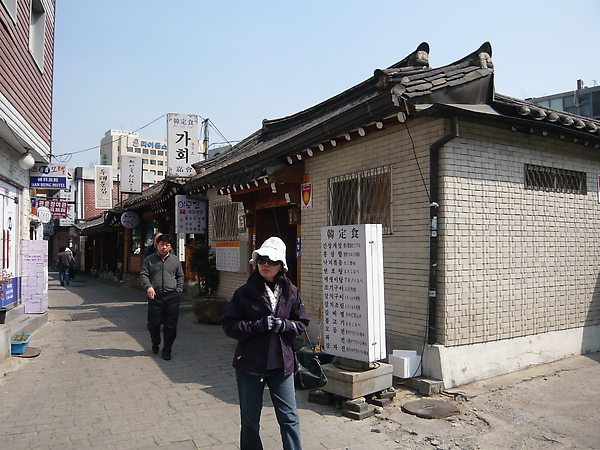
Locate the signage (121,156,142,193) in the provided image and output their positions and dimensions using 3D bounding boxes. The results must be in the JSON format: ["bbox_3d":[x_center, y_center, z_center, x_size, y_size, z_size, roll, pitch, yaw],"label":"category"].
[{"bbox_3d":[-5.757,-1.744,16.600,0.690,1.230,0.220,1,-3,-10],"label":"signage"}]

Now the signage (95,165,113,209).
[{"bbox_3d":[-7.524,-1.460,18.600,0.640,1.640,0.180,1,-3,-14],"label":"signage"}]

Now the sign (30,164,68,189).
[{"bbox_3d":[-5.475,-1.047,10.600,0.710,0.486,0.160,1,-3,-18],"label":"sign"}]

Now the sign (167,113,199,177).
[{"bbox_3d":[-3.021,-2.053,12.500,0.770,1.640,0.200,1,-3,-21],"label":"sign"}]

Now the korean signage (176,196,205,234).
[{"bbox_3d":[-2.815,-0.254,12.500,0.755,0.981,0.200,2,-3,-29],"label":"korean signage"}]

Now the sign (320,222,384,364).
[{"bbox_3d":[0.533,0.664,4.920,0.250,1.313,0.604,1,-4,-40],"label":"sign"}]

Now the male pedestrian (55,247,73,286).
[{"bbox_3d":[-10.152,1.774,20.964,0.600,1.670,0.420,1,-3,-24],"label":"male pedestrian"}]

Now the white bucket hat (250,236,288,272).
[{"bbox_3d":[-0.186,0.179,2.980,0.227,0.218,0.270,-1,-3,18],"label":"white bucket hat"}]

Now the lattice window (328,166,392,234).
[{"bbox_3d":[0.807,-0.303,6.899,0.100,0.900,1.410,2,-3,-31],"label":"lattice window"}]

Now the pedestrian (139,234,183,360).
[{"bbox_3d":[-1.945,1.000,6.780,0.591,1.735,0.400,1,-3,-16],"label":"pedestrian"}]

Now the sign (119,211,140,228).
[{"bbox_3d":[-5.590,-0.157,16.000,0.561,0.548,0.150,1,-3,-27],"label":"sign"}]

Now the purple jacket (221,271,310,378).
[{"bbox_3d":[-0.206,0.607,2.970,0.531,0.631,0.360,1,-3,-13],"label":"purple jacket"}]

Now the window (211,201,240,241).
[{"bbox_3d":[-1.715,-0.088,11.042,0.100,0.890,1.500,2,-3,-31],"label":"window"}]

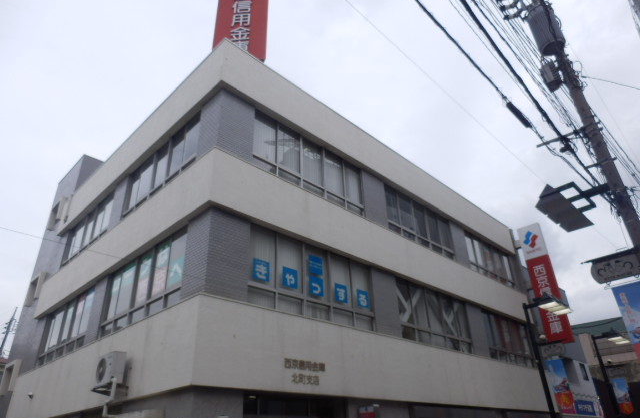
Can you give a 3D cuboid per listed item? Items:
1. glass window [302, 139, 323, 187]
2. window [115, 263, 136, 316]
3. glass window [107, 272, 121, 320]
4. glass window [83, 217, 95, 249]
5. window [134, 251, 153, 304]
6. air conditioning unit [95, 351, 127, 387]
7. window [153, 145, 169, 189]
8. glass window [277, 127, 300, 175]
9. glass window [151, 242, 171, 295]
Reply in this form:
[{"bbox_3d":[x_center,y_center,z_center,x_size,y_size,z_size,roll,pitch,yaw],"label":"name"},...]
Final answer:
[{"bbox_3d":[-0.210,-1.412,13.432,0.080,1.433,0.834,-27,-37,37],"label":"glass window"},{"bbox_3d":[-5.304,2.203,12.168,0.956,1.261,0.080,-27,-37,37],"label":"window"},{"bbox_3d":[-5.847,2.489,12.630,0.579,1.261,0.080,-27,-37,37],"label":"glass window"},{"bbox_3d":[-8.584,0.819,16.513,0.712,1.189,0.080,-27,-37,37],"label":"glass window"},{"bbox_3d":[-4.578,1.838,11.541,0.671,1.291,0.080,-27,-37,37],"label":"window"},{"bbox_3d":[-4.641,3.593,9.900,0.778,0.630,0.285,-27,-37,37],"label":"air conditioning unit"},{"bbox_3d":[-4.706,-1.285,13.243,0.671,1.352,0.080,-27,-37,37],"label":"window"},{"bbox_3d":[-0.877,-1.716,12.835,0.080,1.464,0.895,-27,-37,37],"label":"glass window"},{"bbox_3d":[-3.920,1.489,10.982,0.722,1.301,0.080,-27,-37,37],"label":"glass window"}]

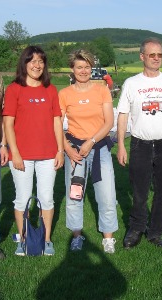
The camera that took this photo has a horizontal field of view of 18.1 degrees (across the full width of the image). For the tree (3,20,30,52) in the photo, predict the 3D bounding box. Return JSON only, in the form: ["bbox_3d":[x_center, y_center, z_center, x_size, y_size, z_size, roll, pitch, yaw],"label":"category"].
[{"bbox_3d":[-7.710,-12.290,60.810,3.170,6.220,3.170,0,9,0],"label":"tree"}]

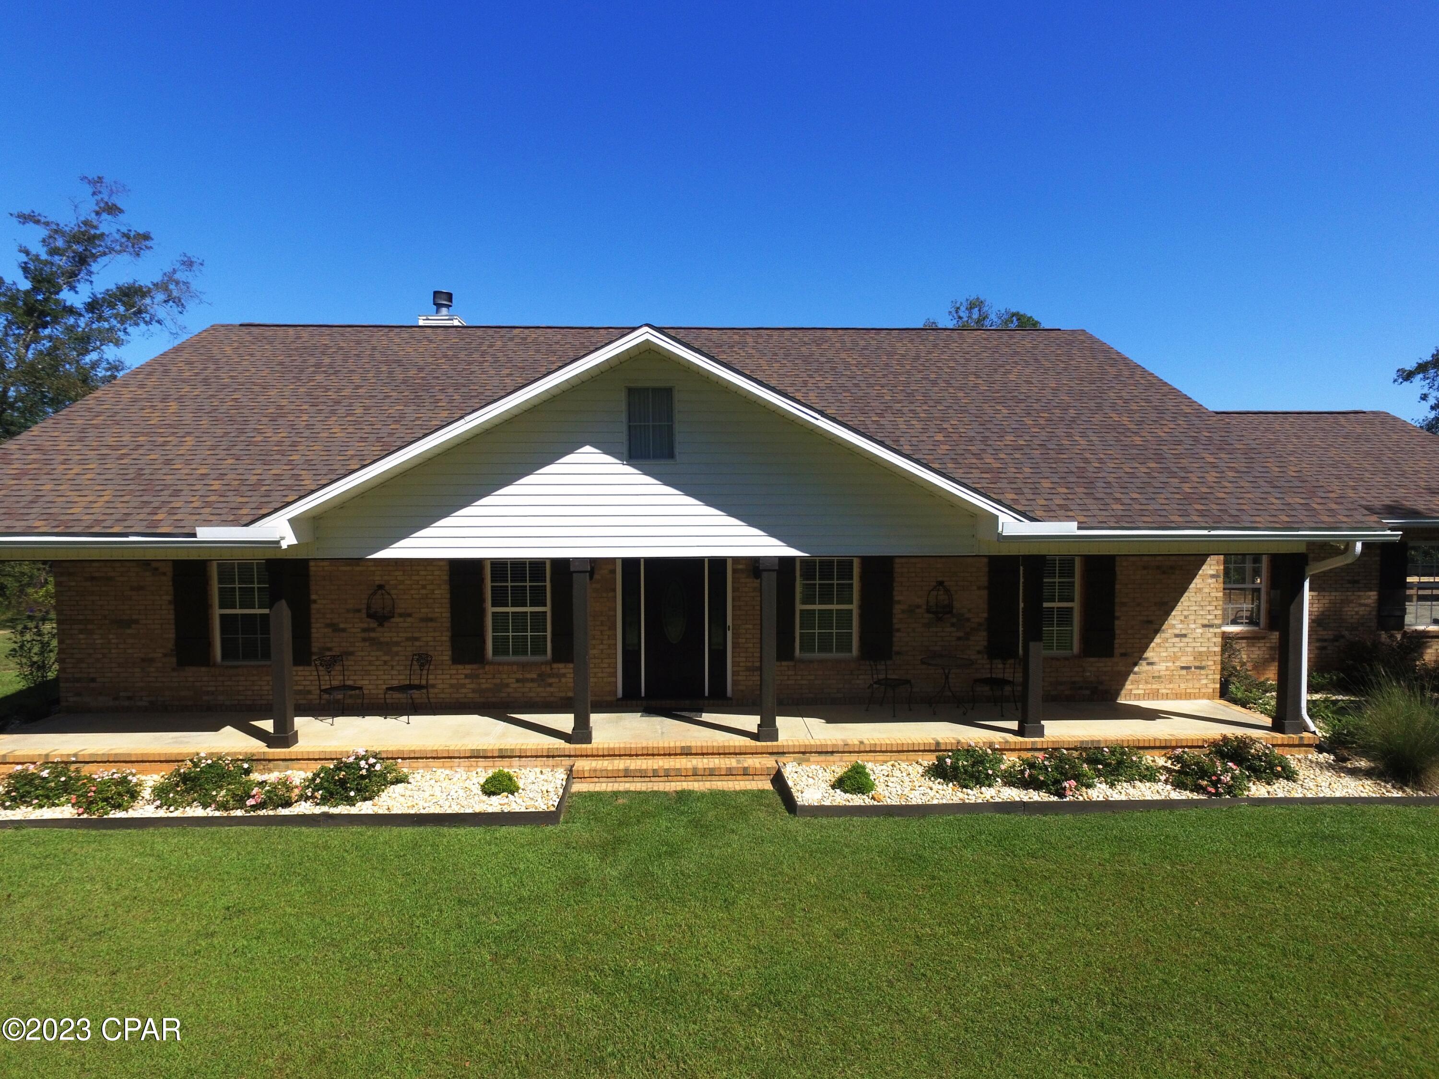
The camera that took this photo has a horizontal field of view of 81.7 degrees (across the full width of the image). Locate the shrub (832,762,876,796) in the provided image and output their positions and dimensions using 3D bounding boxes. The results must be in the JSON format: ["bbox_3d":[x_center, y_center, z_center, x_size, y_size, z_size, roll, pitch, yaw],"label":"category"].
[{"bbox_3d":[1.572,2.737,9.688,0.500,0.320,0.480,0,3,-2],"label":"shrub"}]

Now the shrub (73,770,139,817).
[{"bbox_3d":[-6.806,2.740,9.216,0.770,0.400,0.660,0,3,-2],"label":"shrub"}]

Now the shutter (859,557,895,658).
[{"bbox_3d":[2.330,1.001,12.214,0.457,1.572,0.050,0,3,-2],"label":"shutter"}]

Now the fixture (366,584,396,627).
[{"bbox_3d":[-4.805,0.945,11.792,0.365,0.600,0.210,0,3,-2],"label":"fixture"}]

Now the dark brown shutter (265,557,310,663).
[{"bbox_3d":[-6.091,1.034,11.874,0.470,1.572,0.050,0,3,-2],"label":"dark brown shutter"}]

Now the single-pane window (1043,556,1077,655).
[{"bbox_3d":[4.896,0.990,12.300,0.896,1.497,0.100,0,2,-2],"label":"single-pane window"}]

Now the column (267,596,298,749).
[{"bbox_3d":[-5.365,1.397,10.233,0.245,2.298,0.250,0,3,-2],"label":"column"}]

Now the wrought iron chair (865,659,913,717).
[{"bbox_3d":[2.377,2.002,11.730,0.490,0.870,0.460,2,4,41],"label":"wrought iron chair"}]

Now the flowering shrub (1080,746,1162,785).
[{"bbox_3d":[4.862,2.698,10.081,0.940,0.371,0.800,0,3,-2],"label":"flowering shrub"}]

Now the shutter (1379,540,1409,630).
[{"bbox_3d":[11.906,0.821,14.678,0.475,1.584,0.050,0,3,-2],"label":"shutter"}]

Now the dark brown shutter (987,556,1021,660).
[{"bbox_3d":[4.179,0.988,12.215,0.465,1.552,0.050,0,2,-2],"label":"dark brown shutter"}]

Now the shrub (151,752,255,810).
[{"bbox_3d":[-5.656,2.612,9.167,1.020,0.490,0.820,0,3,-2],"label":"shrub"}]

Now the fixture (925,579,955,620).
[{"bbox_3d":[3.233,0.909,12.171,0.395,0.599,0.220,0,3,-2],"label":"fixture"}]

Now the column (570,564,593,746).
[{"bbox_3d":[-1.709,1.384,10.335,0.250,2.265,0.250,0,3,-2],"label":"column"}]

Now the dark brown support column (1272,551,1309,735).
[{"bbox_3d":[7.392,1.342,10.758,0.245,2.308,0.250,0,3,-2],"label":"dark brown support column"}]

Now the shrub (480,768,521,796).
[{"bbox_3d":[-2.478,2.701,9.410,0.410,0.260,0.390,0,3,-2],"label":"shrub"}]

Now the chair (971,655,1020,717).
[{"bbox_3d":[3.923,1.998,11.742,0.500,0.870,0.470,-2,4,-39],"label":"chair"}]

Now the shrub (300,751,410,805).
[{"bbox_3d":[-4.090,2.613,9.307,1.101,0.496,0.800,0,2,-2],"label":"shrub"}]

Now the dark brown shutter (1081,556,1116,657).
[{"bbox_3d":[5.631,0.981,12.284,0.462,1.554,0.045,0,3,-2],"label":"dark brown shutter"}]

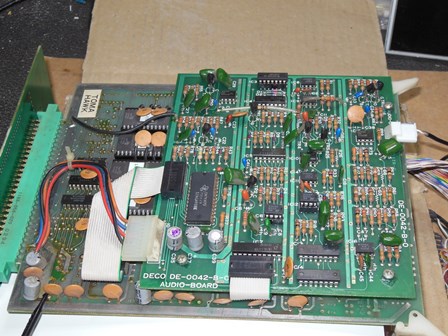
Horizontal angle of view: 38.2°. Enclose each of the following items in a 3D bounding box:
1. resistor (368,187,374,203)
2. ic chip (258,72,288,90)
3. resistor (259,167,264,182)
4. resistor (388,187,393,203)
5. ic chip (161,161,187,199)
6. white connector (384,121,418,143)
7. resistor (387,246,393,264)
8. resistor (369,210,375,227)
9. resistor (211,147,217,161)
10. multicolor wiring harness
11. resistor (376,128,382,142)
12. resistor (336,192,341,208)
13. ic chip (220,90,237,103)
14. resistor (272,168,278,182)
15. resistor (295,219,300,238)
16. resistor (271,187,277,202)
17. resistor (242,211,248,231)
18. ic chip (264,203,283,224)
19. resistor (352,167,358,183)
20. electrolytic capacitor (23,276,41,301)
[{"bbox_3d":[0.082,0.015,0.360,0.002,0.002,0.007,1,49,6],"label":"resistor"},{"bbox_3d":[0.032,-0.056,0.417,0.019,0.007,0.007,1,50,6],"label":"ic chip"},{"bbox_3d":[0.022,0.003,0.376,0.002,0.002,0.007,1,49,6],"label":"resistor"},{"bbox_3d":[0.092,0.015,0.357,0.003,0.003,0.007,1,50,6],"label":"resistor"},{"bbox_3d":[-0.029,0.007,0.375,0.012,0.007,0.023,1,48,6],"label":"ic chip"},{"bbox_3d":[0.105,-0.021,0.383,0.018,0.007,0.012,1,50,6],"label":"white connector"},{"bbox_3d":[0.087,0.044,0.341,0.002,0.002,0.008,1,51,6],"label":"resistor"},{"bbox_3d":[0.080,0.026,0.348,0.003,0.003,0.008,1,50,6],"label":"resistor"},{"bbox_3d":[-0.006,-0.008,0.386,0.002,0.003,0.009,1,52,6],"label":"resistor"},{"bbox_3d":[-0.081,0.023,0.376,0.062,0.023,0.067,1,49,6],"label":"multicolor wiring harness"},{"bbox_3d":[0.093,-0.020,0.390,0.002,0.002,0.007,1,49,6],"label":"resistor"},{"bbox_3d":[0.064,0.018,0.360,0.003,0.003,0.008,1,48,6],"label":"resistor"},{"bbox_3d":[0.003,-0.046,0.422,0.009,0.004,0.008,1,48,6],"label":"ic chip"},{"bbox_3d":[0.030,0.004,0.376,0.003,0.003,0.008,1,48,6],"label":"resistor"},{"bbox_3d":[0.040,0.033,0.354,0.003,0.003,0.009,2,52,6],"label":"resistor"},{"bbox_3d":[0.028,0.015,0.365,0.002,0.002,0.007,1,49,6],"label":"resistor"},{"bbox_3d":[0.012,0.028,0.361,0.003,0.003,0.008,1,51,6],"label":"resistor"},{"bbox_3d":[0.027,0.025,0.358,0.010,0.008,0.009,1,52,6],"label":"ic chip"},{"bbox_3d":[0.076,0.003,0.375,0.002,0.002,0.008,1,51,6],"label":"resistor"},{"bbox_3d":[-0.104,0.065,0.348,0.008,0.011,0.008,8,45,-3],"label":"electrolytic capacitor"}]

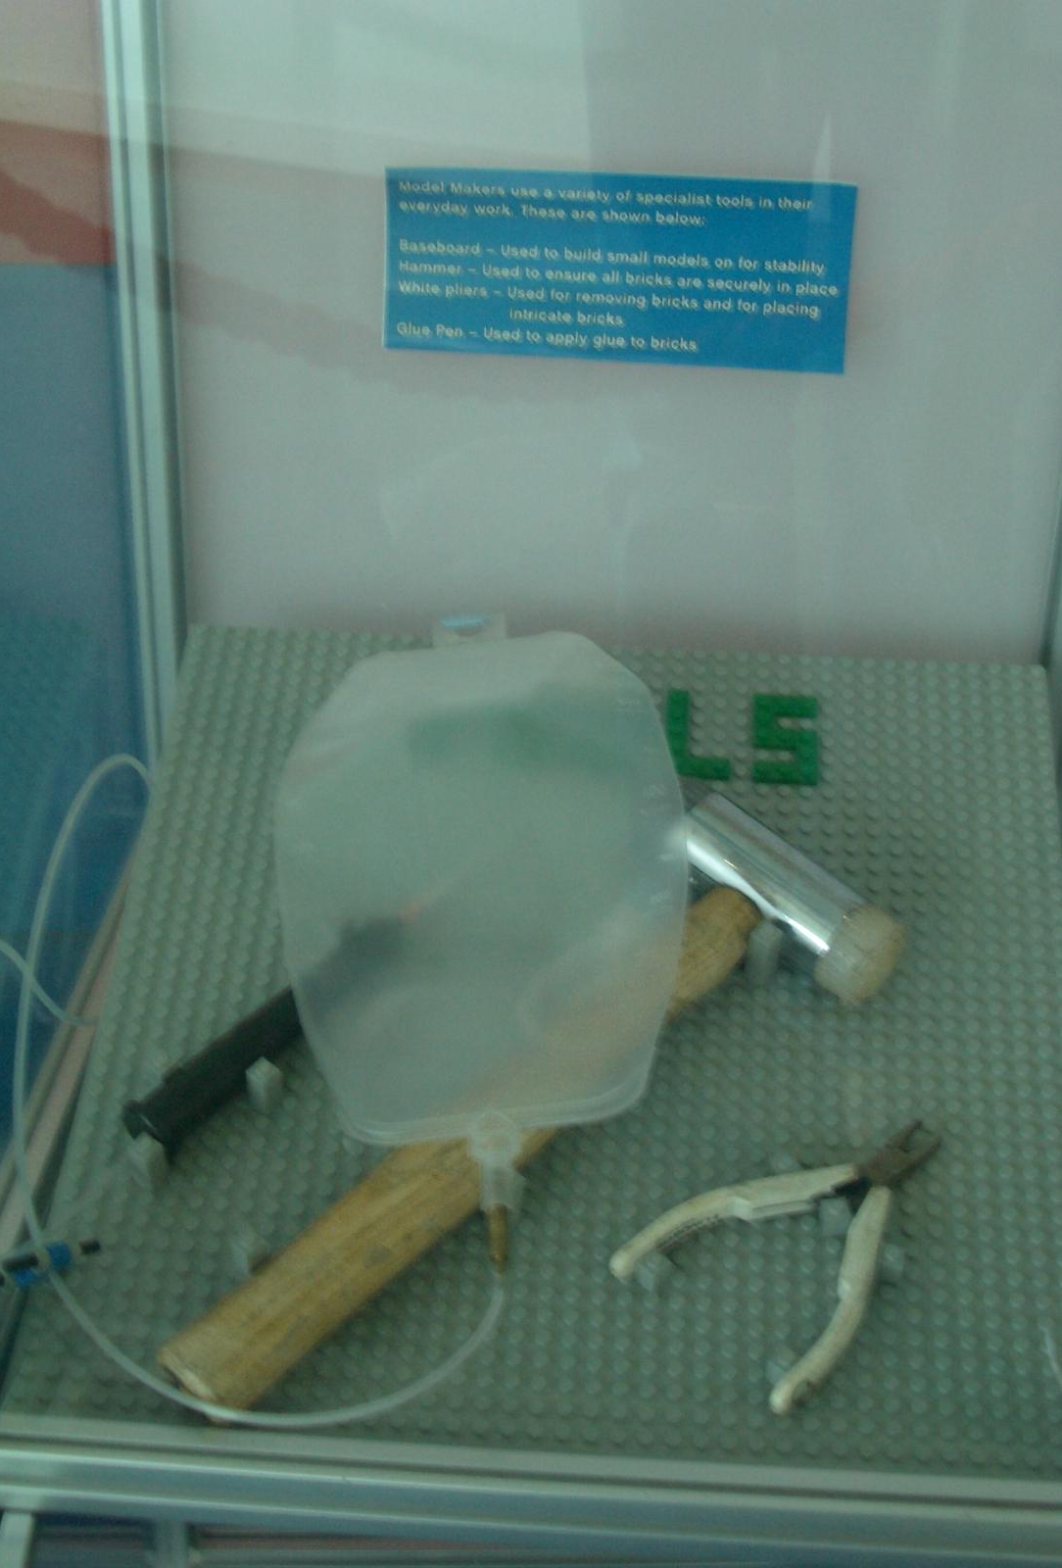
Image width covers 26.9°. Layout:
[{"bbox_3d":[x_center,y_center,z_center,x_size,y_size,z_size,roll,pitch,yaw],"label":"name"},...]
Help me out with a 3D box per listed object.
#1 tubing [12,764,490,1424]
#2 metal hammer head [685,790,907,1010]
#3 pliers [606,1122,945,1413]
[{"bbox_3d":[-0.085,0.086,0.717,0.172,0.040,0.254,3,48,3],"label":"tubing"},{"bbox_3d":[0.086,0.034,0.769,0.094,0.033,0.033,37,56,25],"label":"metal hammer head"},{"bbox_3d":[0.088,0.140,0.690,0.114,0.014,0.074,-33,50,-30],"label":"pliers"}]

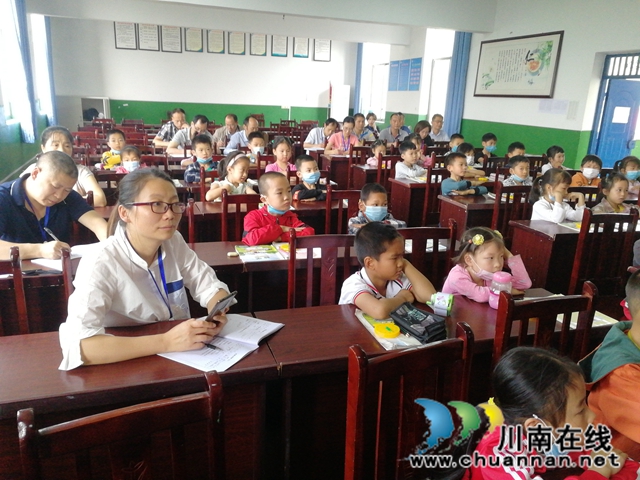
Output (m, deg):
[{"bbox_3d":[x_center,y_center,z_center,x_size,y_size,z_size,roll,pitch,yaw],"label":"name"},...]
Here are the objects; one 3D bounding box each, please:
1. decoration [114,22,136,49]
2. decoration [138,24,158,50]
[{"bbox_3d":[-4.718,-4.989,12.158,0.492,0.653,0.030,-3,16,-17],"label":"decoration"},{"bbox_3d":[-4.163,-4.945,12.149,0.480,0.636,0.025,-3,17,-19],"label":"decoration"}]

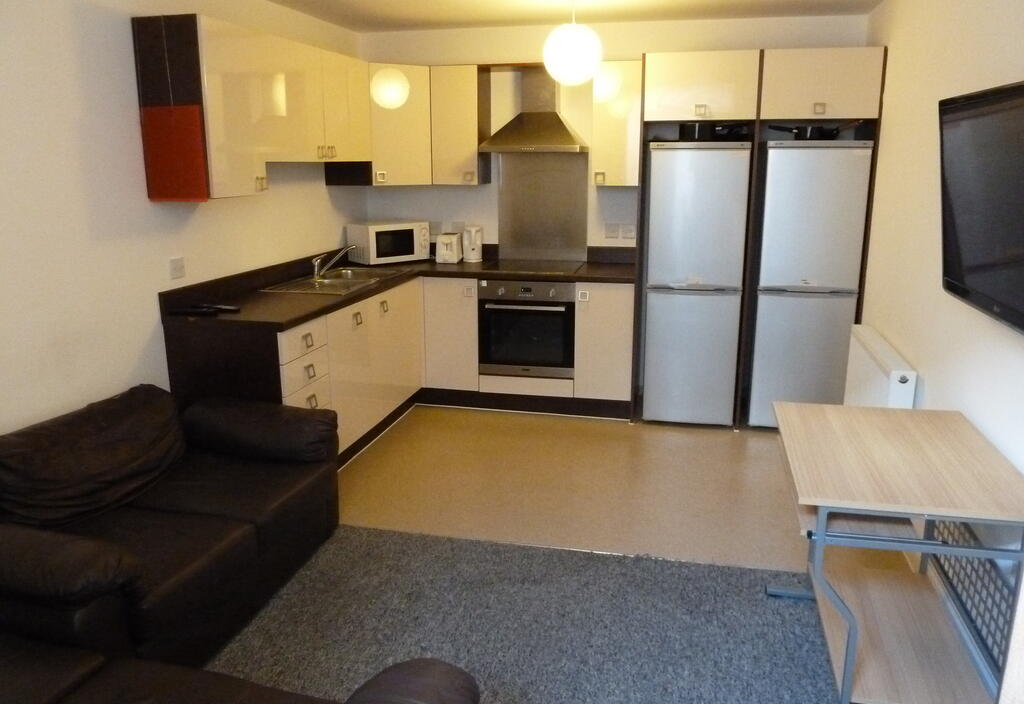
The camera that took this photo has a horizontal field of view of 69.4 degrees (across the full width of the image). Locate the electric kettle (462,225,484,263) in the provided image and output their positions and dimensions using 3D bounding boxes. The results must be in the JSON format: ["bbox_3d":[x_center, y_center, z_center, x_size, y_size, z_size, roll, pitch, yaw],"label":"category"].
[{"bbox_3d":[-0.262,-0.726,5.002,0.140,0.230,0.195,-1,14,-3],"label":"electric kettle"}]

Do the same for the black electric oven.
[{"bbox_3d":[0.147,-0.192,4.759,0.597,0.597,0.570,3,14,13],"label":"black electric oven"}]

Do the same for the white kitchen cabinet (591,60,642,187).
[{"bbox_3d":[0.659,-1.383,4.519,0.300,0.719,0.315,3,14,14],"label":"white kitchen cabinet"}]

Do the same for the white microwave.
[{"bbox_3d":[-0.823,-0.737,4.943,0.448,0.251,0.318,-11,18,-38],"label":"white microwave"}]

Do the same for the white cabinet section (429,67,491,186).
[{"bbox_3d":[-0.320,-1.441,4.762,0.300,0.715,0.327,3,14,13],"label":"white cabinet section"}]

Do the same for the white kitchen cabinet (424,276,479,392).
[{"bbox_3d":[-0.311,-0.172,4.905,0.357,0.715,0.570,3,14,13],"label":"white kitchen cabinet"}]

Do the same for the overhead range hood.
[{"bbox_3d":[0.154,-1.487,4.520,0.600,0.533,0.500,3,14,14],"label":"overhead range hood"}]

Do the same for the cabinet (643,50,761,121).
[{"bbox_3d":[1.075,-1.482,4.200,0.600,0.355,0.600,3,14,14],"label":"cabinet"}]

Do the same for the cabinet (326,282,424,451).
[{"bbox_3d":[-0.998,0.010,4.145,0.600,0.710,1.223,3,14,14],"label":"cabinet"}]

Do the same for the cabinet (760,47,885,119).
[{"bbox_3d":[1.655,-1.436,4.053,0.601,0.355,0.600,3,14,14],"label":"cabinet"}]

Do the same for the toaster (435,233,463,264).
[{"bbox_3d":[-0.415,-0.702,4.979,0.145,0.183,0.255,1,14,3],"label":"toaster"}]

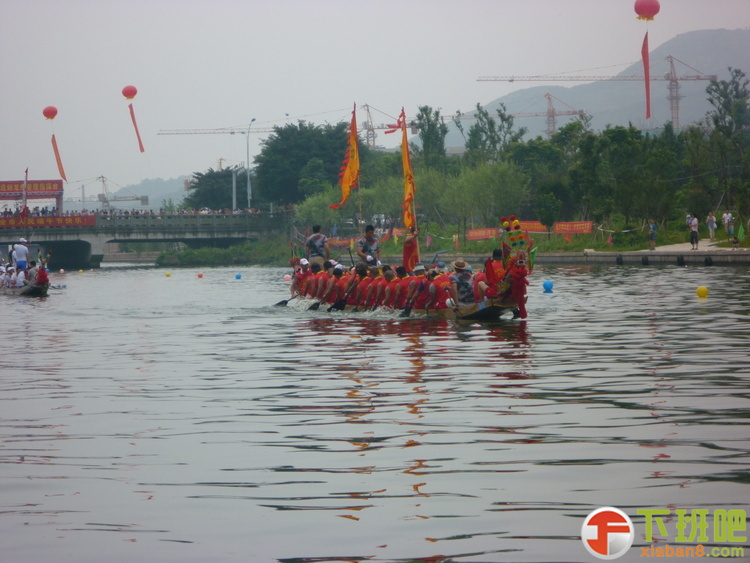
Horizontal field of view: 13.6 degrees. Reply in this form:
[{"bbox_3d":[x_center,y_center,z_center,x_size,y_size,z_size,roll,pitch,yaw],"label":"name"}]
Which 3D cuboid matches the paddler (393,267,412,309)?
[{"bbox_3d":[0.568,0.165,64.900,0.520,0.950,0.700,-1,1,-31],"label":"paddler"}]

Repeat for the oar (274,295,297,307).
[{"bbox_3d":[-1.971,0.410,71.600,1.000,0.100,0.180,-28,-11,25],"label":"oar"}]

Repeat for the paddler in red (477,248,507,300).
[{"bbox_3d":[2.280,-0.117,61.500,0.520,1.030,0.700,-1,1,-30],"label":"paddler in red"}]

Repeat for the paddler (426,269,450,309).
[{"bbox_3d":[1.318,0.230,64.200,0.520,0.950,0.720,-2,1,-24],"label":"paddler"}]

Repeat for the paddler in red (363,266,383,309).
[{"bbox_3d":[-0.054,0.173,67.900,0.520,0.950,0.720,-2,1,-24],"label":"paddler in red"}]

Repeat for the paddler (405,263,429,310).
[{"bbox_3d":[0.870,0.143,64.300,0.520,1.000,0.700,-1,1,-31],"label":"paddler"}]

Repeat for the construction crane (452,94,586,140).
[{"bbox_3d":[39.148,-34.566,913.345,2.500,39.000,60.000,-1,1,-38],"label":"construction crane"}]

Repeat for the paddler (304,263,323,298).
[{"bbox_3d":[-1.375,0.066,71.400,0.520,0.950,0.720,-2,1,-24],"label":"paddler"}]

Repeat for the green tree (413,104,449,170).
[{"bbox_3d":[3.797,-7.731,215.000,2.600,8.800,2.600,0,1,0],"label":"green tree"}]

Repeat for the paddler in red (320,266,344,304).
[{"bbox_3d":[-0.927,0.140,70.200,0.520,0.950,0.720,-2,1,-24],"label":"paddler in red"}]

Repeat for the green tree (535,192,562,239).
[{"bbox_3d":[9.275,-3.475,168.000,1.550,2.600,1.550,-1,1,0],"label":"green tree"}]

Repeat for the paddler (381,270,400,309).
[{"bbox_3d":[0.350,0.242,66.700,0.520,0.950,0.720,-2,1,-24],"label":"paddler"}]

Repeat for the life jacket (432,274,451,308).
[{"bbox_3d":[1.352,0.182,63.400,0.420,0.680,0.340,-1,1,-31],"label":"life jacket"}]

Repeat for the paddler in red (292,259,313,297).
[{"bbox_3d":[-1.596,-0.044,69.200,0.520,0.920,0.650,0,1,-18],"label":"paddler in red"}]

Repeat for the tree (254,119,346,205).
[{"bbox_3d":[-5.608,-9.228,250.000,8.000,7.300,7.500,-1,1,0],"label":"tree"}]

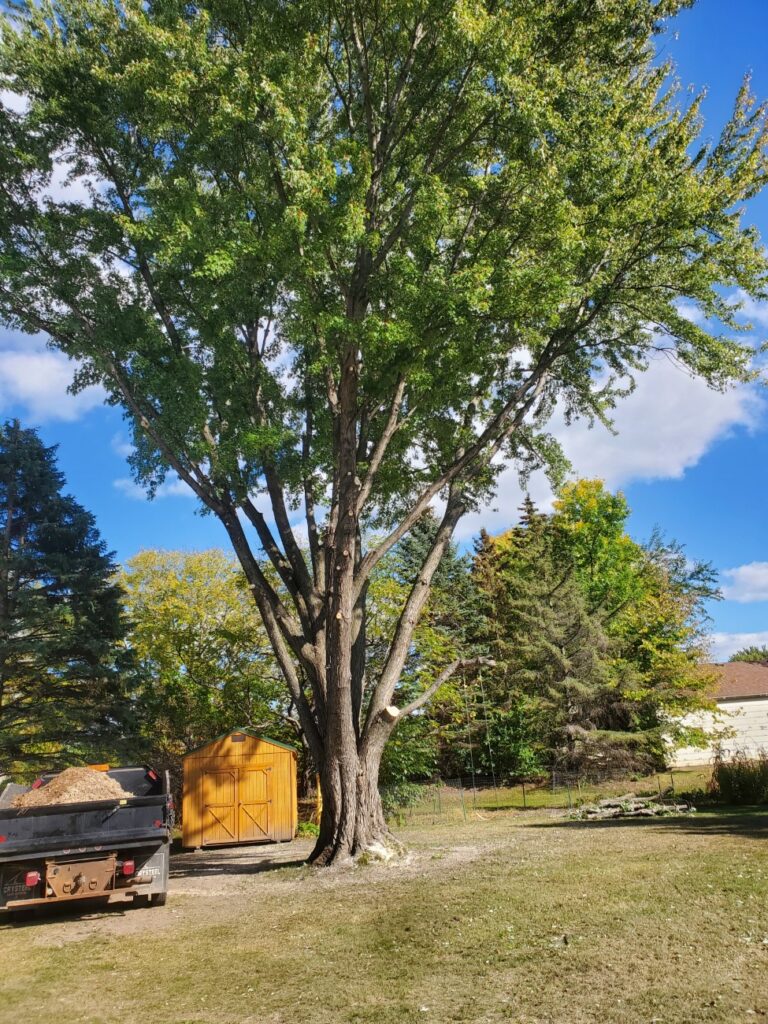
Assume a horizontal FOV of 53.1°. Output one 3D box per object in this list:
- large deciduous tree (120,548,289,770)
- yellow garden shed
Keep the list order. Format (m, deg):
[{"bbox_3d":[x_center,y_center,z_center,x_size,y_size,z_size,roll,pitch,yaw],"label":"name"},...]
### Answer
[{"bbox_3d":[-7.408,6.895,32.665,7.800,11.000,7.400,-3,-17,0],"label":"large deciduous tree"},{"bbox_3d":[-4.301,8.552,24.120,3.250,3.150,4.100,-2,-17,-4],"label":"yellow garden shed"}]

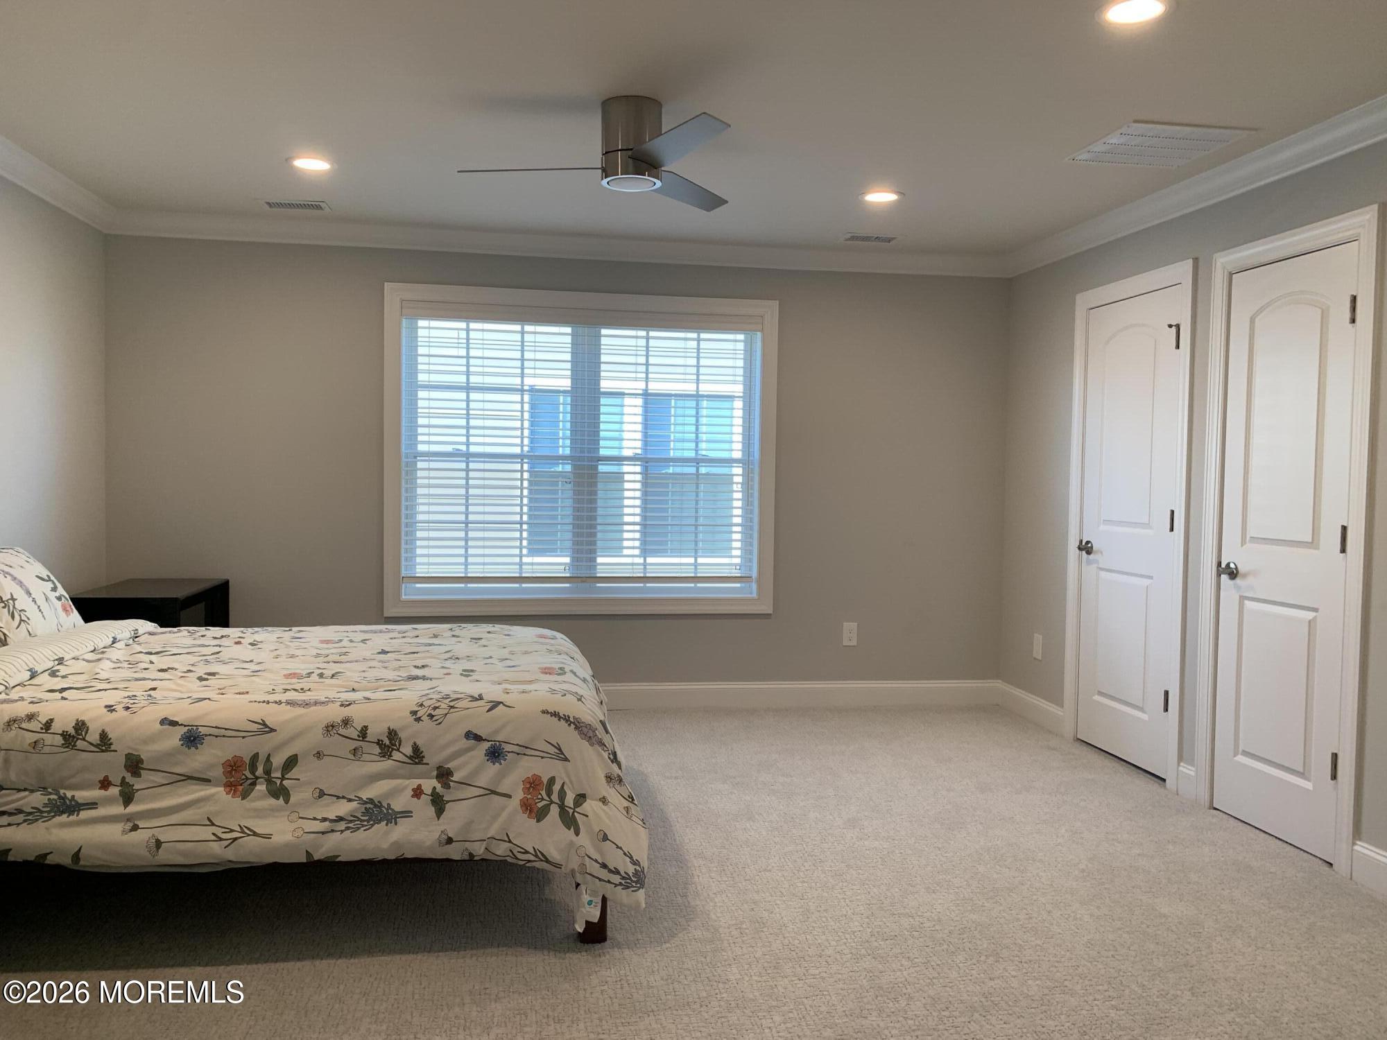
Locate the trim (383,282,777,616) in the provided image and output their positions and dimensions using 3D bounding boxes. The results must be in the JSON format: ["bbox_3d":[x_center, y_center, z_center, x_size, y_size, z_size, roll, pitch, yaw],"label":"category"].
[{"bbox_3d":[-0.550,-0.333,5.358,1.998,1.654,0.050,0,3,-10],"label":"trim"}]

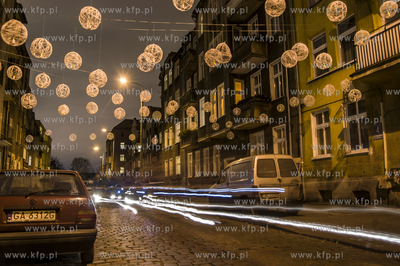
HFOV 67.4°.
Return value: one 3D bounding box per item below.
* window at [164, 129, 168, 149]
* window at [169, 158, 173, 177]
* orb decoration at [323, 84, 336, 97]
[{"bbox_3d":[-4.093,0.739,36.297,0.200,2.100,1.350,3,-10,-20],"label":"window"},{"bbox_3d":[-3.212,3.869,33.558,0.200,2.027,1.250,3,-10,-22],"label":"window"},{"bbox_3d":[4.613,-1.502,10.667,0.420,0.420,0.420,5,-12,-23],"label":"orb decoration"}]

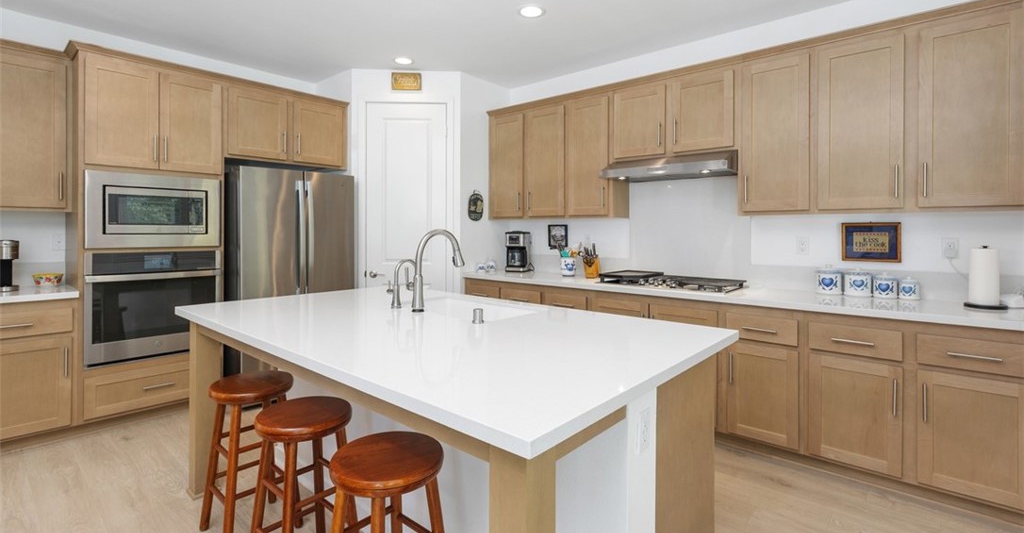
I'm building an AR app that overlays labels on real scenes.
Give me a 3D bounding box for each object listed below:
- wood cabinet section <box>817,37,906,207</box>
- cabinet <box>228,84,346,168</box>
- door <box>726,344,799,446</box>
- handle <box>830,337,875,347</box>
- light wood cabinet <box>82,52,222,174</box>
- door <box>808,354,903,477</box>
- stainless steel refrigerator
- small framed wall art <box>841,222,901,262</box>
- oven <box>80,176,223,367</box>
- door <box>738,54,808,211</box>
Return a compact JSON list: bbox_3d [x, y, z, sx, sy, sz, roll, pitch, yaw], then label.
[{"bbox_3d":[1.906,-0.769,2.499,0.374,0.909,0.023,2,4,40],"label":"wood cabinet section"},{"bbox_3d":[-2.030,-1.163,3.994,0.420,0.526,0.945,3,4,41],"label":"cabinet"},{"bbox_3d":[1.386,0.703,2.519,0.352,0.525,0.023,2,4,40],"label":"door"},{"bbox_3d":[1.672,0.370,2.235,0.169,0.013,0.033,2,4,40],"label":"handle"},{"bbox_3d":[-2.633,-1.034,3.335,0.420,0.696,0.777,3,4,41],"label":"light wood cabinet"},{"bbox_3d":[1.728,0.739,2.302,0.376,0.536,0.028,2,3,40],"label":"door"},{"bbox_3d":[-1.972,0.102,3.951,0.826,1.770,0.908,3,4,42],"label":"stainless steel refrigerator"},{"bbox_3d":[2.267,-0.151,2.876,0.293,0.243,0.022,3,4,41],"label":"small framed wall art"},{"bbox_3d":[-2.652,-0.014,3.352,0.605,1.272,0.760,3,4,42],"label":"oven"},{"bbox_3d":[1.702,-0.839,2.945,0.386,0.970,0.030,3,4,41],"label":"door"}]

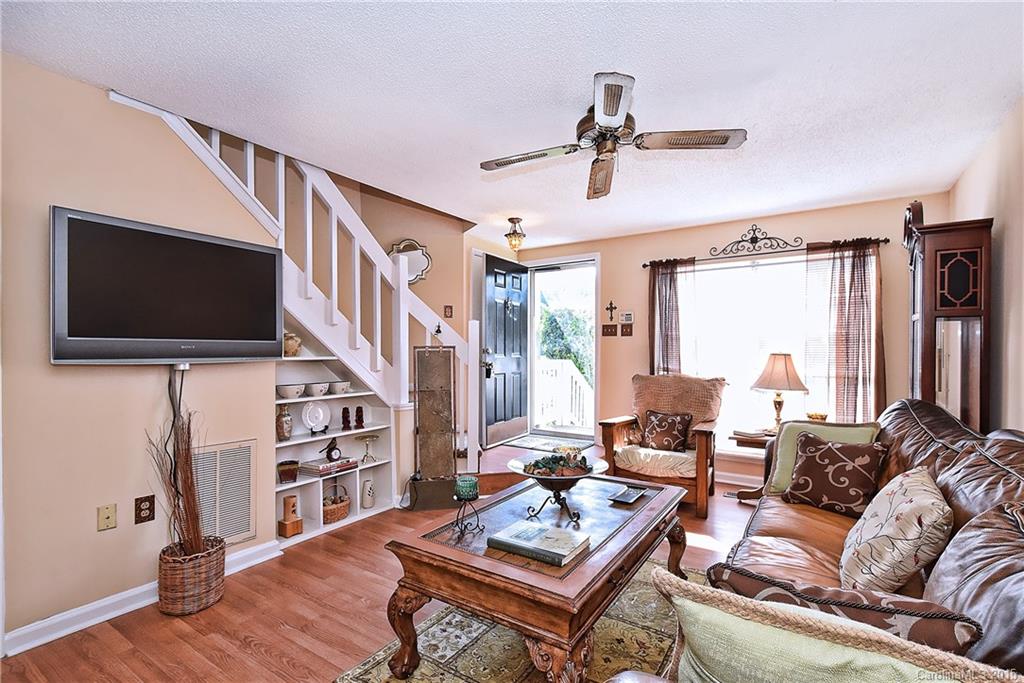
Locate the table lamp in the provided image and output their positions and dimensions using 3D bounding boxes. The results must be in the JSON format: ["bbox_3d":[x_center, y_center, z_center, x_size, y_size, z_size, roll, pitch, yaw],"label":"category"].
[{"bbox_3d":[2.182,0.424,3.480,0.410,0.670,0.410,0,-1,36],"label":"table lamp"}]

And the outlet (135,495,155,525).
[{"bbox_3d":[-1.793,0.825,2.088,0.010,0.122,0.075,0,0,37],"label":"outlet"}]

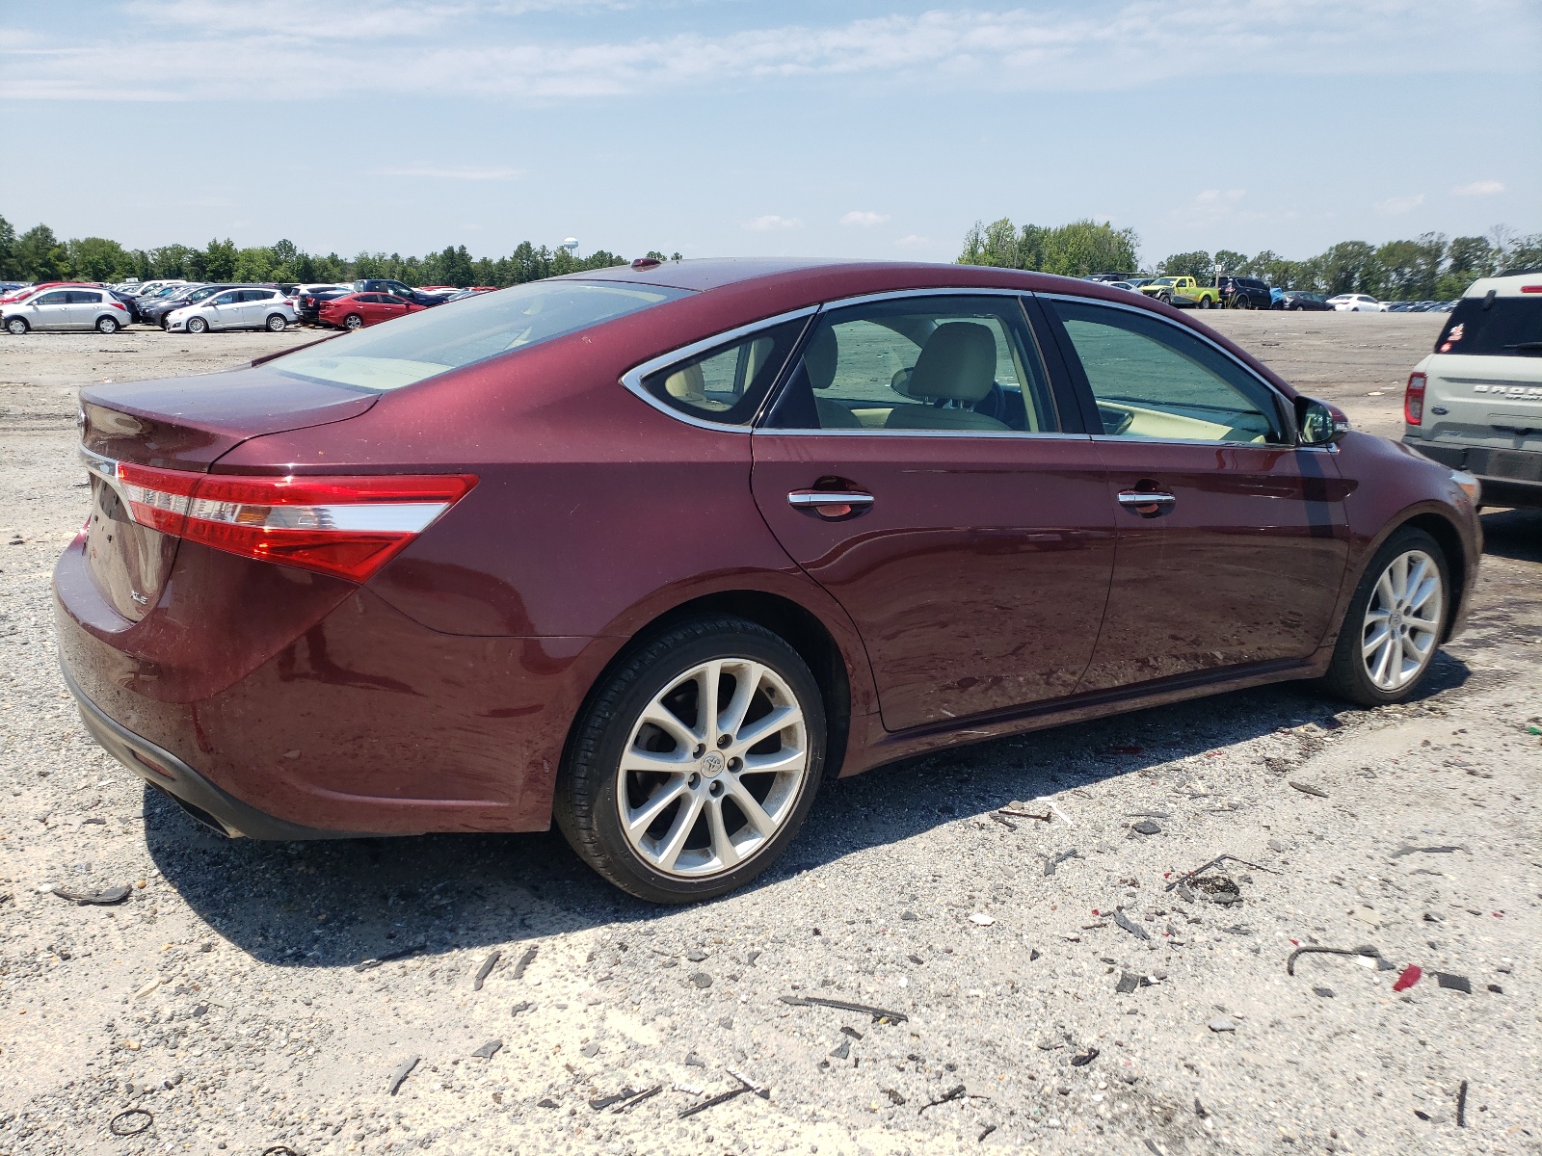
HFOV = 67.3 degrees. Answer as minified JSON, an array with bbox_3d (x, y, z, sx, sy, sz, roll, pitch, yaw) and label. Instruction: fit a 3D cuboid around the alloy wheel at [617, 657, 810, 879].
[{"bbox_3d":[-0.172,0.402,2.624,0.495,0.495,0.200,-7,14,-33],"label":"alloy wheel"}]

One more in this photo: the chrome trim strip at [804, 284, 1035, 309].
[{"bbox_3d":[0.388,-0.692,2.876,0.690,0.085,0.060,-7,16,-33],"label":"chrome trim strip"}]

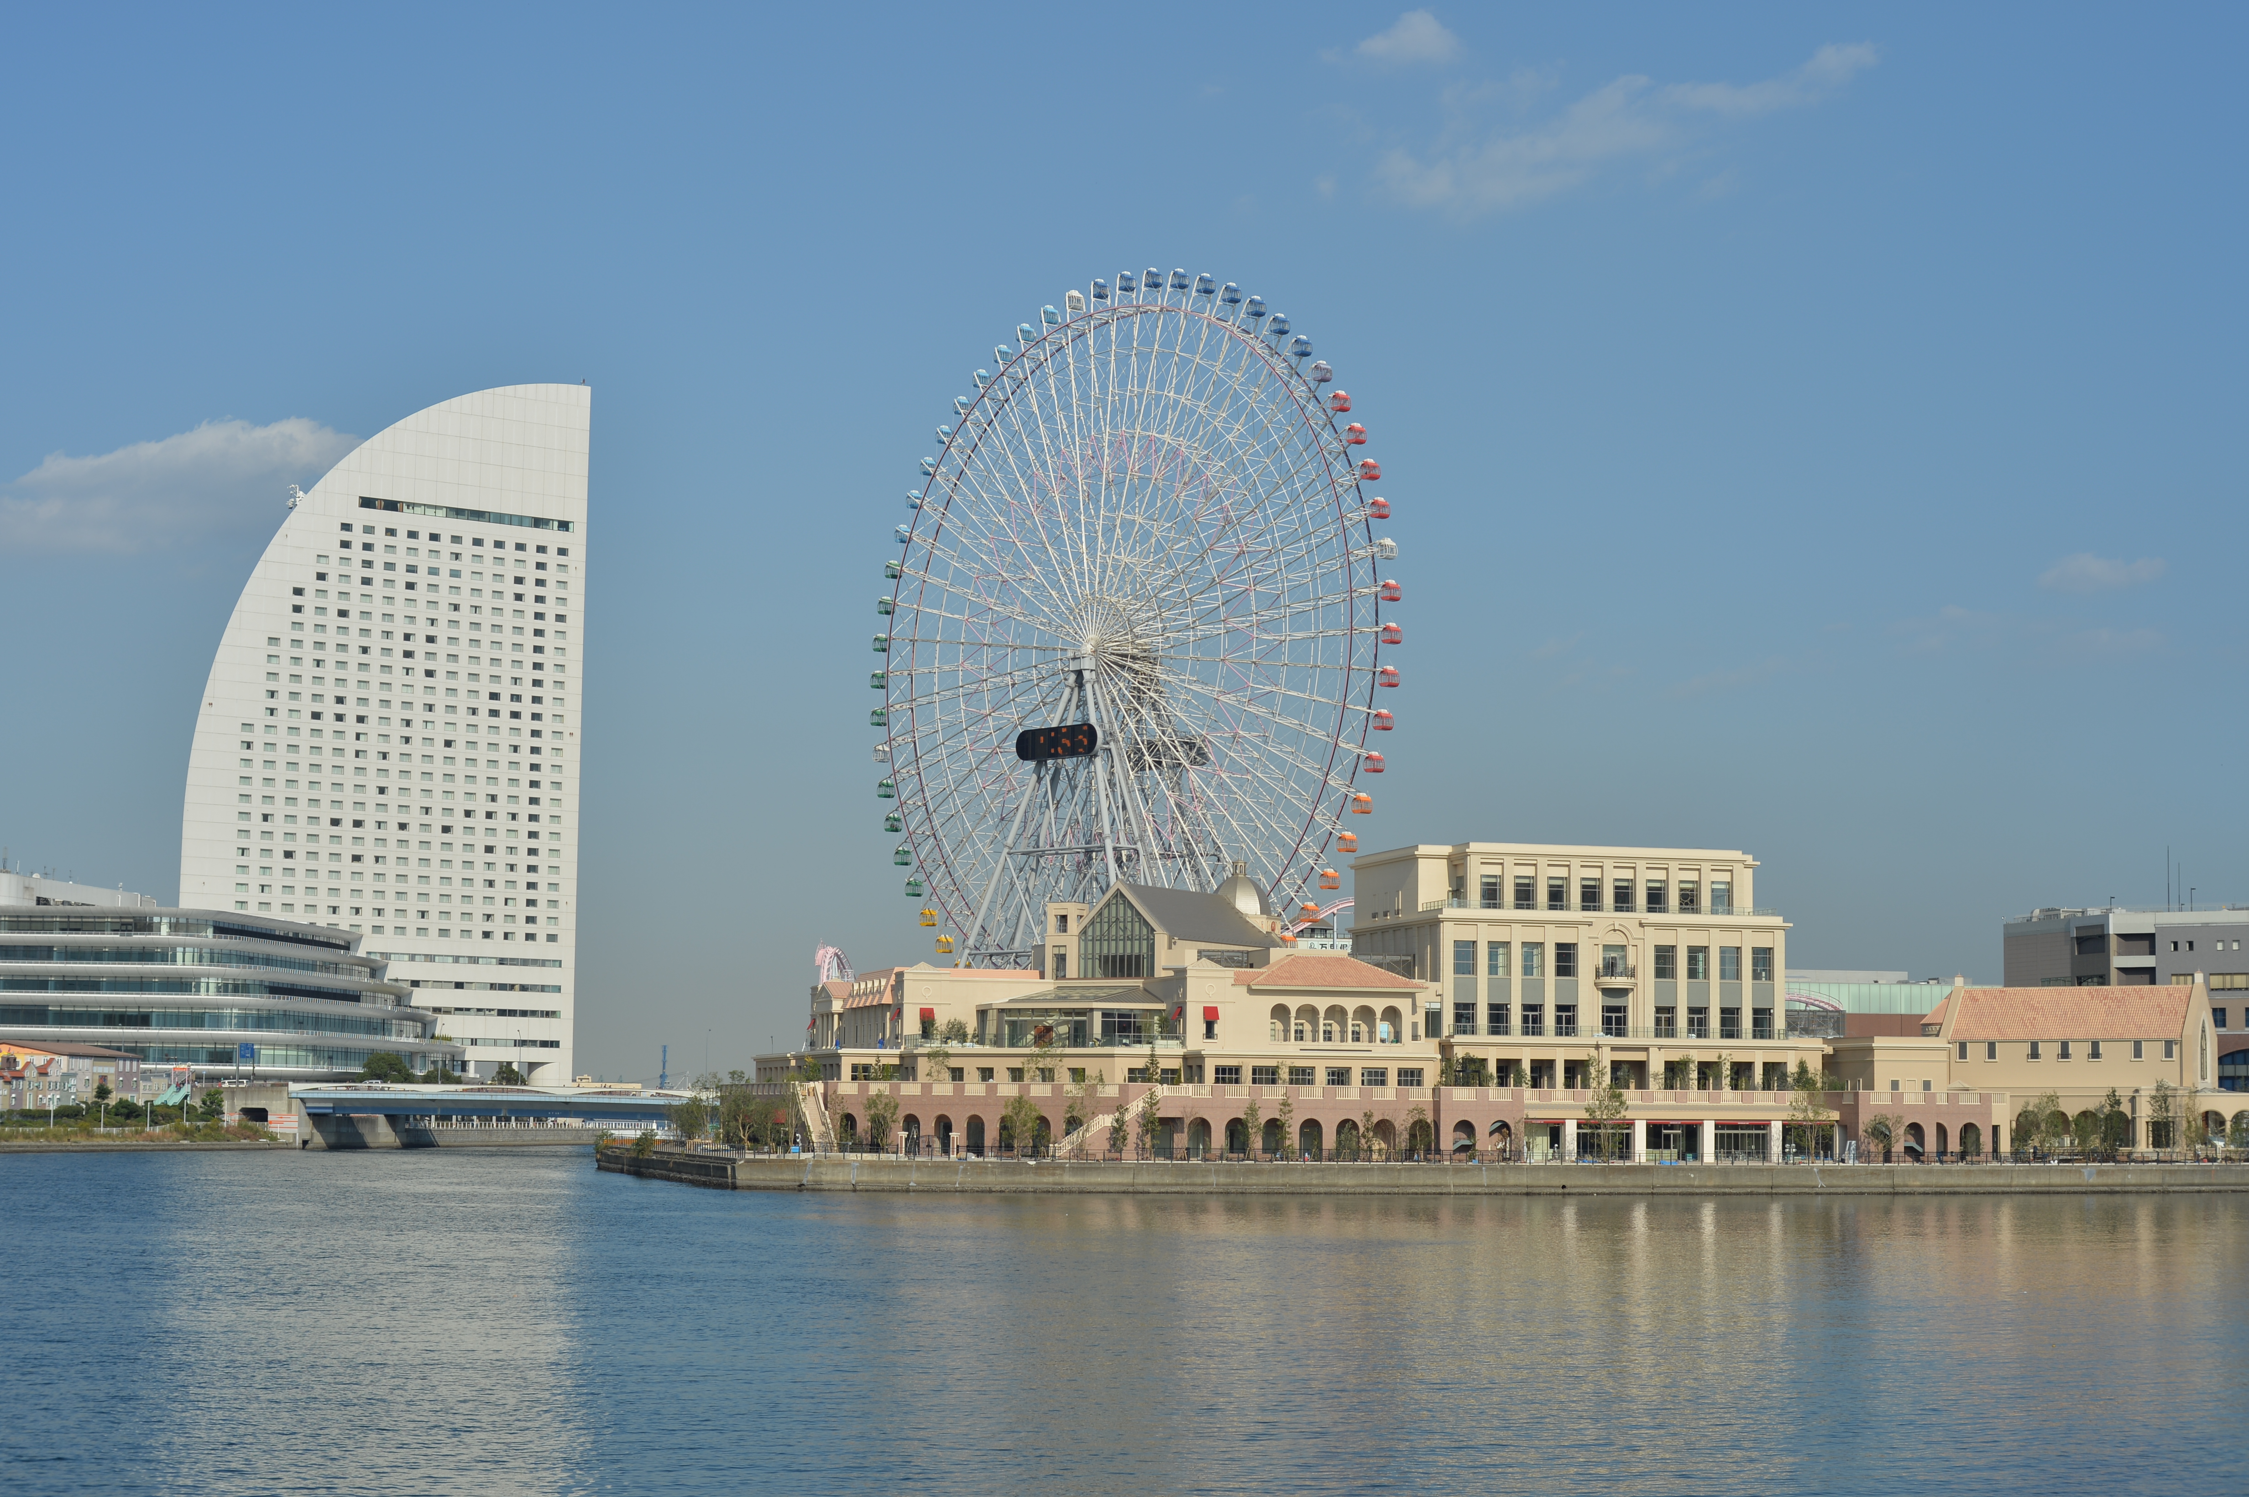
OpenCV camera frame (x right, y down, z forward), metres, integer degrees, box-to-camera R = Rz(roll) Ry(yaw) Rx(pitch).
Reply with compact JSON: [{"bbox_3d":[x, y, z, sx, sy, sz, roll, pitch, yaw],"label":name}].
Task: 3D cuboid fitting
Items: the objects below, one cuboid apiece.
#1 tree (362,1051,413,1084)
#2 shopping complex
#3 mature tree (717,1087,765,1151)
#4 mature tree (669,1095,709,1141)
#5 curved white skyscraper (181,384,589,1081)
[{"bbox_3d":[-113.496,50.668,557.586,8.400,8.000,8.400,1,-6,0],"label":"tree"},{"bbox_3d":[31.372,24.318,337.946,128.077,28.102,56.000,2,-6,-14],"label":"shopping complex"},{"bbox_3d":[-34.261,32.998,323.281,4.300,5.600,4.300,1,-6,0],"label":"mature tree"},{"bbox_3d":[-43.061,36.714,358.074,3.900,4.800,3.900,1,-6,0],"label":"mature tree"},{"bbox_3d":[-142.905,-1.016,675.480,77.243,139.600,28.000,5,-7,-35],"label":"curved white skyscraper"}]

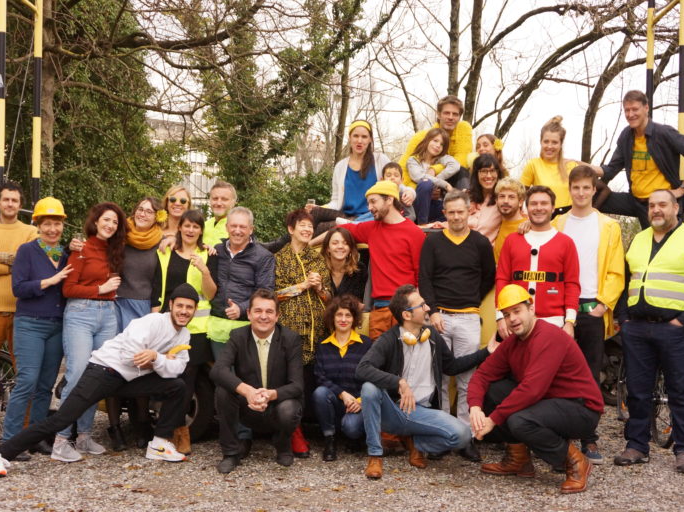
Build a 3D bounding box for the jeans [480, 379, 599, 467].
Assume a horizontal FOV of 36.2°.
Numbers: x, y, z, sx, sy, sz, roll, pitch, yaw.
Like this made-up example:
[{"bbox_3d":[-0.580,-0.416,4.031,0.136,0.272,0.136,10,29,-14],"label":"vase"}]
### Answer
[{"bbox_3d":[1.178,0.964,6.170,0.580,0.490,0.460,1,0,-29],"label":"jeans"}]

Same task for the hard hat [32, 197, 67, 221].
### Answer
[{"bbox_3d":[-1.864,-0.303,6.660,0.220,0.155,0.280,-1,-5,-20],"label":"hard hat"}]

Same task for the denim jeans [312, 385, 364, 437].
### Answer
[{"bbox_3d":[-0.016,1.006,6.720,0.380,0.370,0.500,1,0,-6],"label":"denim jeans"}]

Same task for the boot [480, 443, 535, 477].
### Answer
[{"bbox_3d":[0.997,1.220,6.280,0.315,0.205,0.120,1,0,13],"label":"boot"}]

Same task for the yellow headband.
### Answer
[{"bbox_3d":[0.126,-0.859,7.100,0.165,0.095,0.180,2,9,3],"label":"yellow headband"}]

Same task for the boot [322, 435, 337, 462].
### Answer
[{"bbox_3d":[-0.082,1.234,6.820,0.100,0.170,0.270,1,0,0],"label":"boot"}]

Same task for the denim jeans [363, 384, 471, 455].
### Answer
[{"bbox_3d":[0.444,0.967,6.400,0.660,0.460,0.500,1,0,-9],"label":"denim jeans"}]

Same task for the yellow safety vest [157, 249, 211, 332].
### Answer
[{"bbox_3d":[-1.028,0.224,6.780,0.370,0.570,0.260,1,0,3],"label":"yellow safety vest"}]

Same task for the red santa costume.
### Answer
[{"bbox_3d":[1.263,0.132,6.720,0.530,0.670,0.310,1,0,13],"label":"red santa costume"}]

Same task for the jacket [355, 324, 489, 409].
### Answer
[{"bbox_3d":[0.473,0.674,6.380,0.770,0.520,0.460,1,0,-16],"label":"jacket"}]

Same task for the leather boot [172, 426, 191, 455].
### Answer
[{"bbox_3d":[-1.070,1.213,6.970,0.110,0.180,0.270,1,0,9],"label":"leather boot"}]

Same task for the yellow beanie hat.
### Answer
[{"bbox_3d":[0.265,-0.435,7.000,0.240,0.150,0.200,1,0,-31],"label":"yellow beanie hat"}]

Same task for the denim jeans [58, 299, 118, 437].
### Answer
[{"bbox_3d":[-1.623,0.704,6.720,0.380,0.910,0.310,1,0,-30],"label":"denim jeans"}]

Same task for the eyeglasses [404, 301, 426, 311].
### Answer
[{"bbox_3d":[0.450,0.307,6.350,0.145,0.050,0.140,-22,-4,10],"label":"eyeglasses"}]

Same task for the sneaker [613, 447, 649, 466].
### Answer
[{"bbox_3d":[1.875,1.288,6.780,0.295,0.125,0.110,1,0,-41],"label":"sneaker"}]

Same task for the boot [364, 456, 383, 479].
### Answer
[{"bbox_3d":[0.187,1.244,6.220,0.110,0.140,0.290,1,0,6],"label":"boot"}]

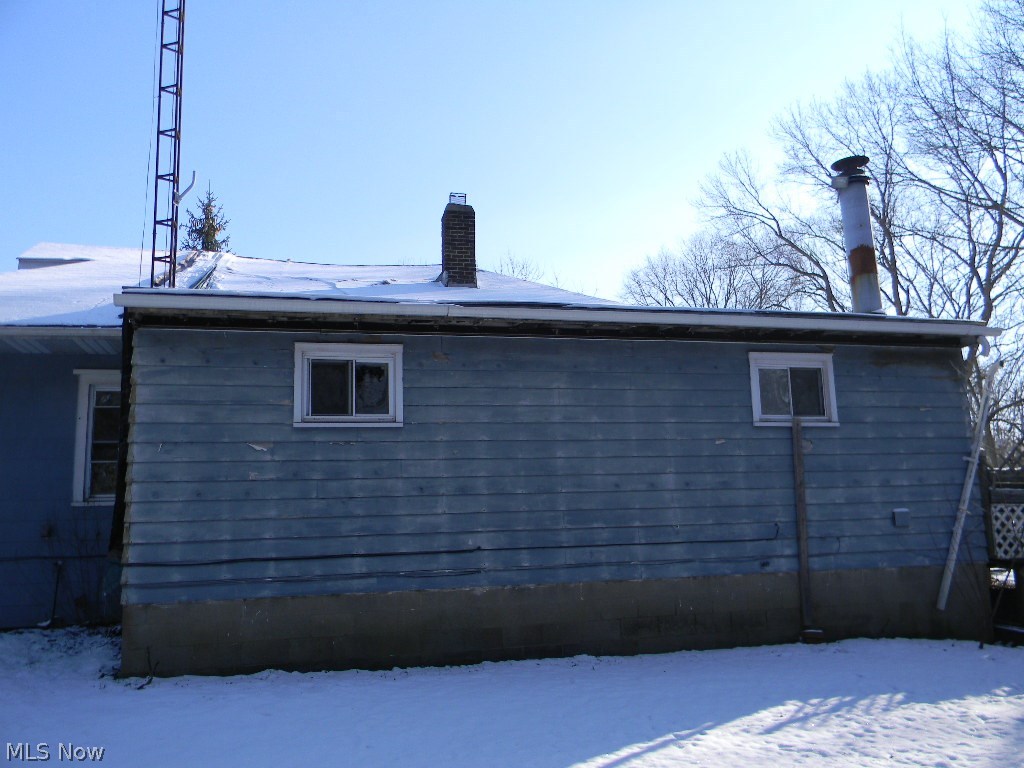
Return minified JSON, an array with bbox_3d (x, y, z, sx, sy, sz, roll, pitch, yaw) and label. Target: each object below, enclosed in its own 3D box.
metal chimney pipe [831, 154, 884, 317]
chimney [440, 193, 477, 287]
[{"bbox_3d":[4.331,-1.841,10.326,0.436,1.996,0.436,-2,-8,-14],"label":"metal chimney pipe"},{"bbox_3d":[-0.908,-2.361,13.700,0.520,1.647,0.390,1,-8,-14],"label":"chimney"}]

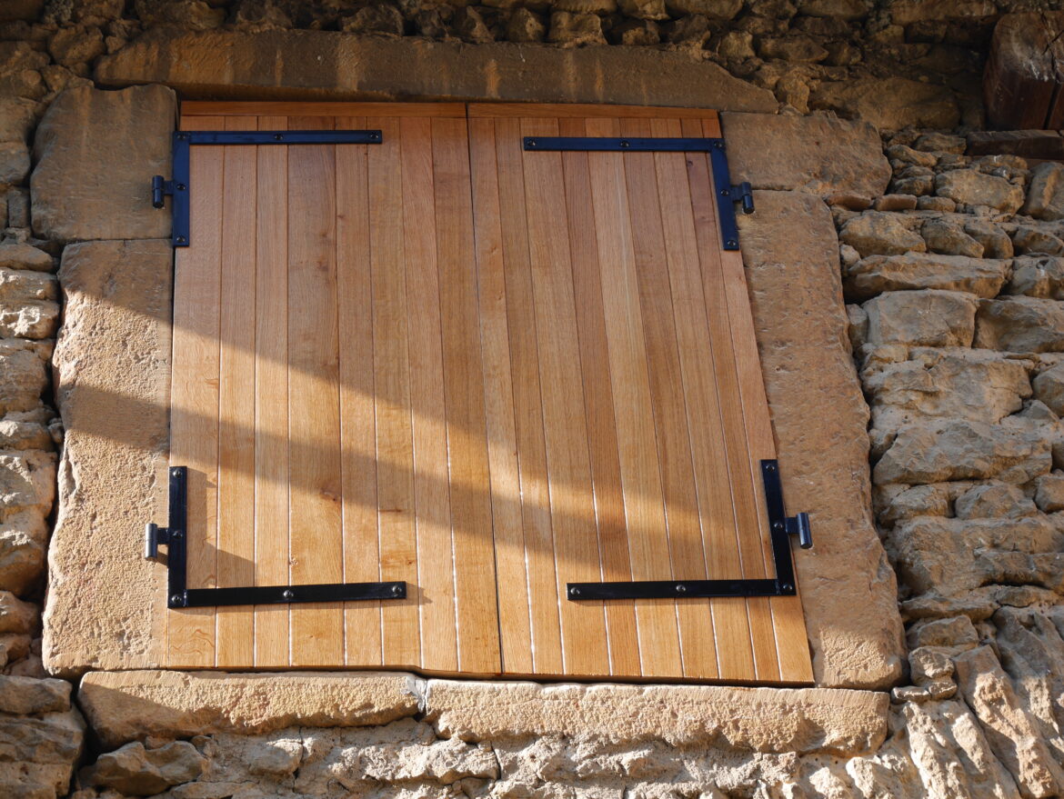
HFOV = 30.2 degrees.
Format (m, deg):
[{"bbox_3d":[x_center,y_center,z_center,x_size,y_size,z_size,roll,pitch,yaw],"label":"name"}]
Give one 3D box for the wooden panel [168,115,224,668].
[{"bbox_3d":[-0.738,-0.061,4.355,0.106,1.434,0.030,-1,-32,-6],"label":"wooden panel"}]

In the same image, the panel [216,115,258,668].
[{"bbox_3d":[-0.594,-0.056,3.995,0.071,1.309,0.028,0,-31,-7],"label":"panel"}]

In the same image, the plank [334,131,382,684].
[{"bbox_3d":[-0.357,-0.055,4.037,0.069,1.331,0.030,-1,-32,-6],"label":"plank"}]

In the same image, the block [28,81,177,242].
[{"bbox_3d":[-1.010,-0.507,4.705,0.328,0.467,0.200,-1,-32,-6],"label":"block"}]

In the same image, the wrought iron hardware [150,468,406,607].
[{"bbox_3d":[-0.490,0.268,3.780,0.493,0.305,0.030,0,-31,-7],"label":"wrought iron hardware"}]

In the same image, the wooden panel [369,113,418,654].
[{"bbox_3d":[-0.286,-0.054,4.043,0.074,1.337,0.030,-1,-32,-6],"label":"wooden panel"}]

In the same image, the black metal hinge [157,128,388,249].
[{"bbox_3d":[-0.616,-0.488,4.612,0.533,0.341,0.028,-1,-32,-6],"label":"black metal hinge"}]

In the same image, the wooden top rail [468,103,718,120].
[{"bbox_3d":[0.137,-0.640,4.433,0.566,0.045,0.030,-1,-32,-6],"label":"wooden top rail"}]

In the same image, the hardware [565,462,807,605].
[{"bbox_3d":[0.330,0.287,4.229,0.537,0.343,0.028,-1,-32,-6],"label":"hardware"}]

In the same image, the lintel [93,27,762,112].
[{"bbox_3d":[-0.215,-0.697,4.551,1.534,0.208,0.200,1,-32,-5],"label":"lintel"}]

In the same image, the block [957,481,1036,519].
[{"bbox_3d":[0.939,0.239,4.072,0.168,0.083,0.130,-1,-32,-6],"label":"block"}]

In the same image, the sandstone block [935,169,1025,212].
[{"bbox_3d":[1.009,-0.437,4.500,0.191,0.117,0.130,-1,-32,-6],"label":"sandstone block"}]

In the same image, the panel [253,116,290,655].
[{"bbox_3d":[-0.527,-0.056,4.003,0.065,1.310,0.028,0,-31,-7],"label":"panel"}]

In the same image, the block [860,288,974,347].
[{"bbox_3d":[0.908,-0.151,4.694,0.273,0.165,0.150,-1,-32,-6],"label":"block"}]

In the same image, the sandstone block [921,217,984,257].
[{"bbox_3d":[0.930,-0.332,4.416,0.131,0.111,0.110,-1,-32,-6],"label":"sandstone block"}]

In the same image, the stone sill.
[{"bbox_3d":[-0.087,0.642,3.759,1.522,0.154,0.220,1,-32,-5],"label":"stone sill"}]

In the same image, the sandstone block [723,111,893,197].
[{"bbox_3d":[0.615,-0.501,4.520,0.367,0.238,0.200,0,-32,-6],"label":"sandstone block"}]

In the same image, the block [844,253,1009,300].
[{"bbox_3d":[0.937,-0.254,4.760,0.402,0.138,0.150,-1,-32,-6],"label":"block"}]

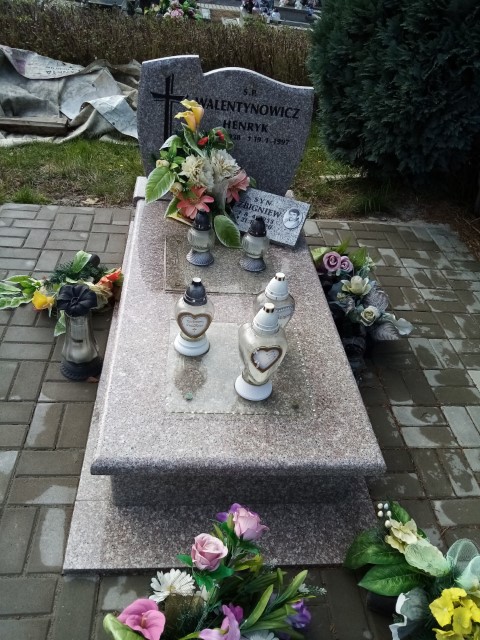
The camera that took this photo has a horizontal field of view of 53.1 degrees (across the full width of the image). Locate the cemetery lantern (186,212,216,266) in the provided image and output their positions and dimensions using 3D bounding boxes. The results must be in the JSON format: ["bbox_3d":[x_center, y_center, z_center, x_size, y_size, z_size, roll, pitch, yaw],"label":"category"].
[{"bbox_3d":[-0.156,-0.348,1.985,0.117,0.221,0.117,2,41,-7],"label":"cemetery lantern"}]

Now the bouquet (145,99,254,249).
[{"bbox_3d":[-0.173,-0.672,2.134,0.470,0.520,0.360,2,41,-7],"label":"bouquet"}]

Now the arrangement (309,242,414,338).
[{"bbox_3d":[0.560,-0.110,2.241,0.400,0.290,0.540,2,41,-7],"label":"arrangement"}]

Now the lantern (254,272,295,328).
[{"bbox_3d":[0.109,-0.028,1.589,0.137,0.305,0.137,-11,44,-21],"label":"lantern"}]

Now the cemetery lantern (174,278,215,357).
[{"bbox_3d":[-0.149,-0.020,1.563,0.128,0.269,0.128,-1,41,-11],"label":"cemetery lantern"}]

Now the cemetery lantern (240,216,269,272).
[{"bbox_3d":[0.067,-0.324,1.994,0.116,0.222,0.116,2,41,-7],"label":"cemetery lantern"}]

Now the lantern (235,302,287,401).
[{"bbox_3d":[0.062,0.086,1.427,0.148,0.331,0.148,-1,41,-11],"label":"lantern"}]

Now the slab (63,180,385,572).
[{"bbox_3d":[-0.074,-0.026,2.001,0.933,0.336,1.907,2,41,-7],"label":"slab"}]

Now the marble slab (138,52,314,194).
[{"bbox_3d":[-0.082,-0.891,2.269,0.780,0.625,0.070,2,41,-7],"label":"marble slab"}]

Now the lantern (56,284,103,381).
[{"bbox_3d":[-0.606,0.054,1.809,0.152,0.346,0.152,2,41,-7],"label":"lantern"}]

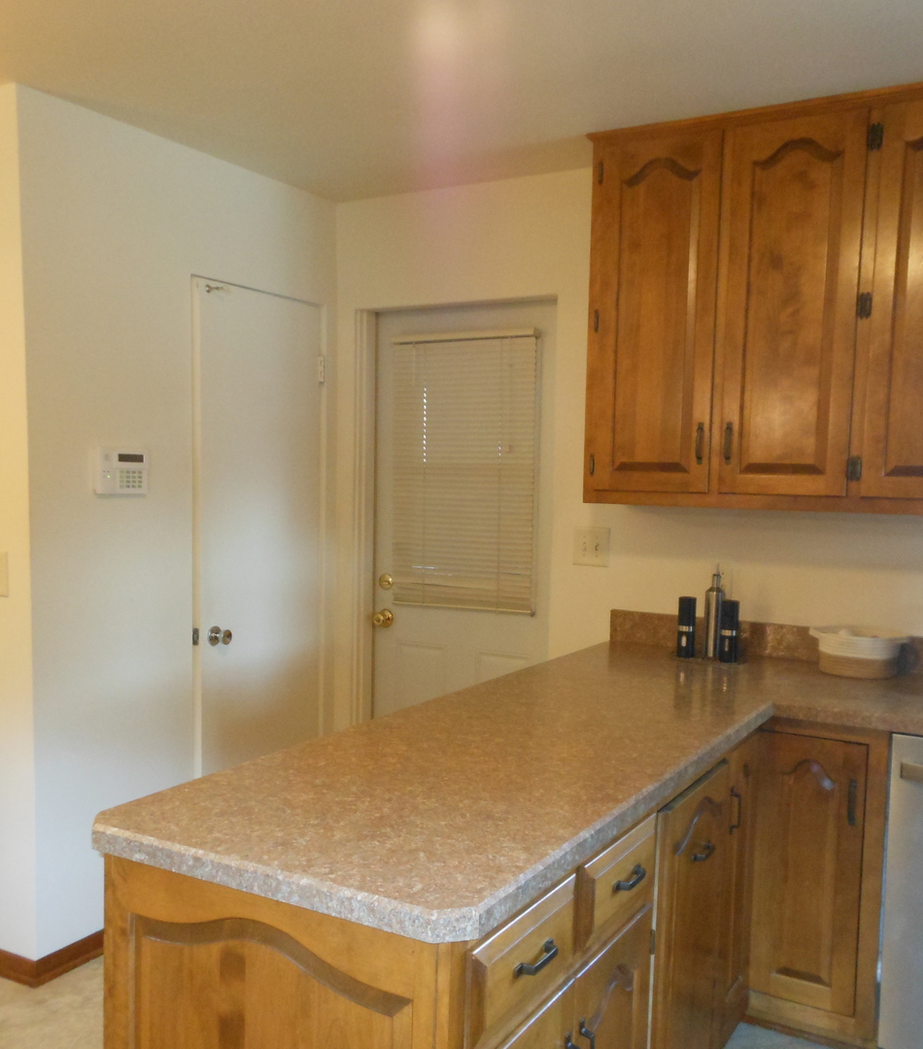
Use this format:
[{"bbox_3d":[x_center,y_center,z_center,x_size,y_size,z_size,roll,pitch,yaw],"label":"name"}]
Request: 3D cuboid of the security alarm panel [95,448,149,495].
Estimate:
[{"bbox_3d":[-0.990,-0.153,2.937,0.032,0.130,0.180,2,3,30],"label":"security alarm panel"}]

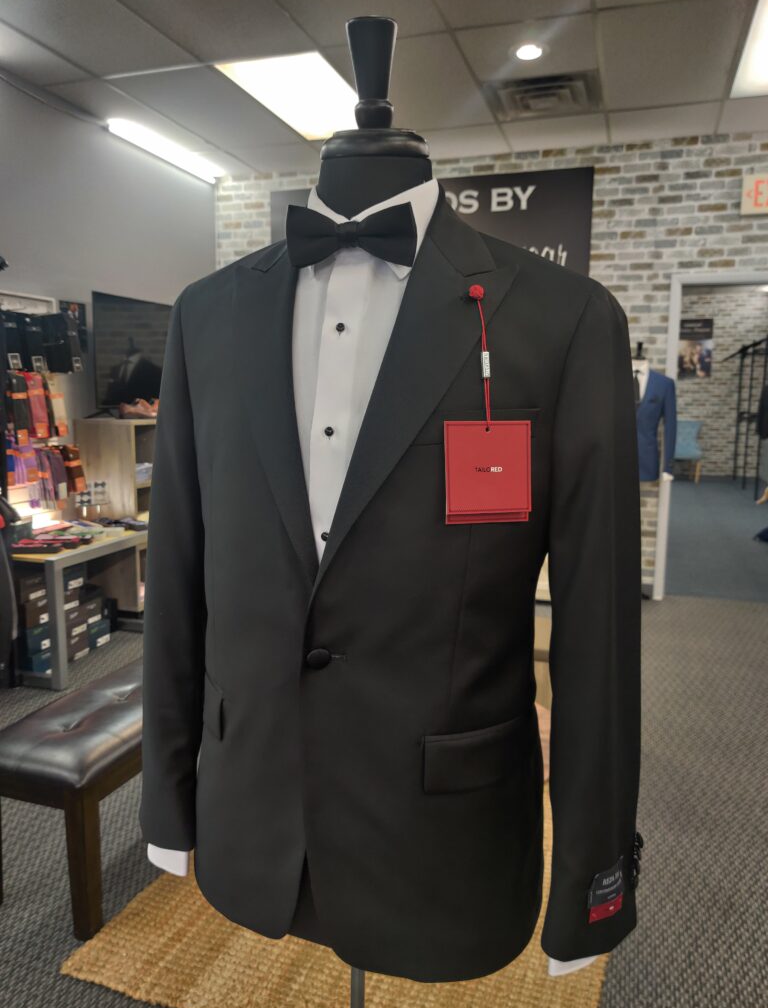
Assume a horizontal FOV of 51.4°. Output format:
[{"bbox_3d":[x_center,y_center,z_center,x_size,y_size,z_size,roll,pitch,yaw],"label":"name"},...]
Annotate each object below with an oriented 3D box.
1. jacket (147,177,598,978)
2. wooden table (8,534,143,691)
[{"bbox_3d":[-0.019,0.057,0.848,0.560,0.765,0.275,3,8,17],"label":"jacket"},{"bbox_3d":[-1.619,0.478,4.162,0.585,0.620,0.940,3,8,17],"label":"wooden table"}]

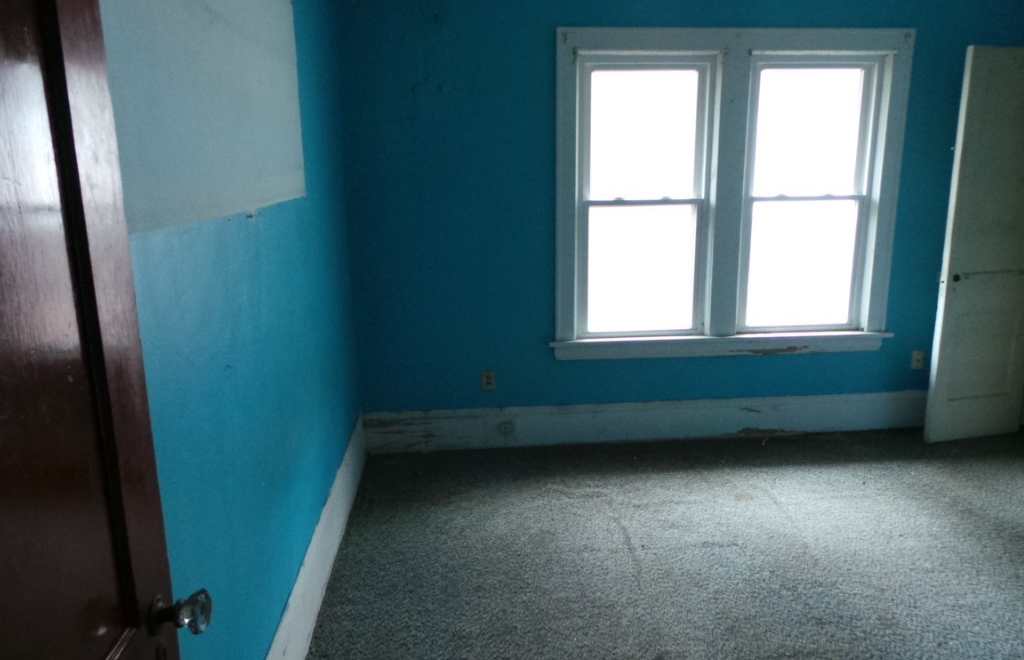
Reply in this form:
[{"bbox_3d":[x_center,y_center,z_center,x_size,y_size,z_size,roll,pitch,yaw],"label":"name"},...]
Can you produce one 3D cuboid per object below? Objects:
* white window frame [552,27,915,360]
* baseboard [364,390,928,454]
[{"bbox_3d":[1.188,-0.709,3.690,1.962,1.726,0.140,-2,11,-5],"label":"white window frame"},{"bbox_3d":[0.979,0.514,3.886,3.578,0.239,0.028,-2,11,-5],"label":"baseboard"}]

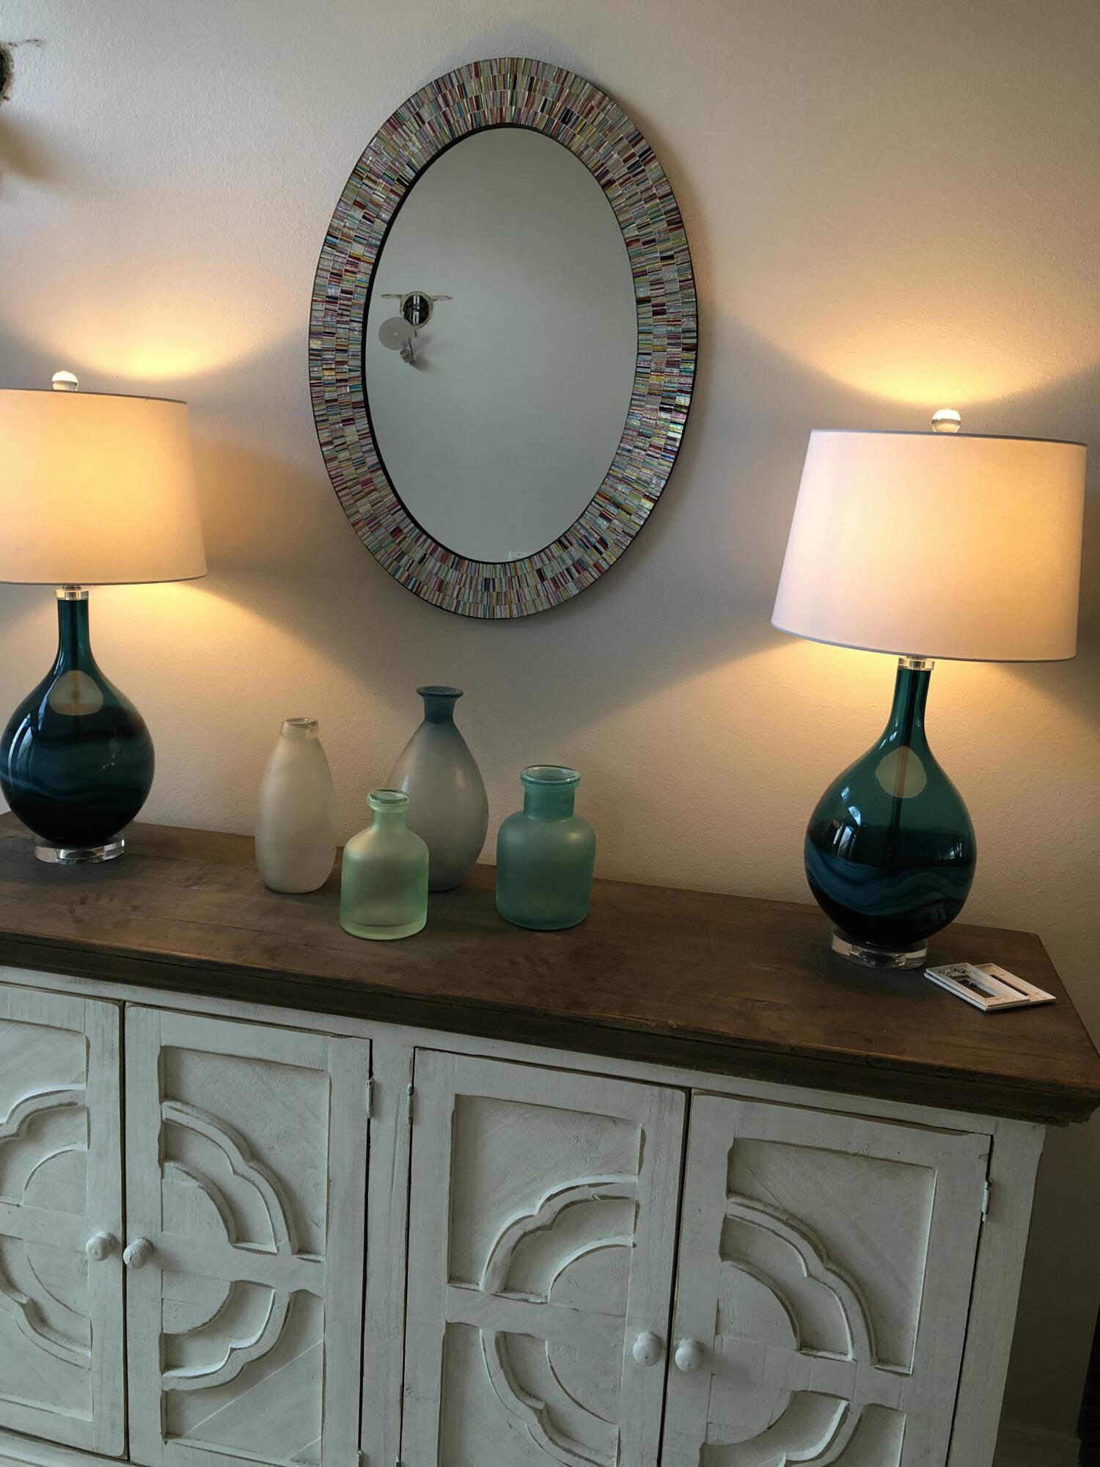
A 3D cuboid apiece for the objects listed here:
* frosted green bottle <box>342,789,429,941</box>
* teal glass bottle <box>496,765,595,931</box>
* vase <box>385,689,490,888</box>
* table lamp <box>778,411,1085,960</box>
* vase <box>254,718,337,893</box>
[{"bbox_3d":[-0.225,0.173,1.621,0.121,0.185,0.121,3,12,-1],"label":"frosted green bottle"},{"bbox_3d":[-0.005,0.158,1.687,0.141,0.212,0.141,3,12,-1],"label":"teal glass bottle"},{"bbox_3d":[-0.168,0.082,1.792,0.154,0.299,0.154,3,12,-1],"label":"vase"},{"bbox_3d":[0.481,-0.054,1.574,0.384,0.727,0.384,6,12,11],"label":"table lamp"},{"bbox_3d":[-0.373,0.105,1.748,0.119,0.249,0.119,6,12,11],"label":"vase"}]

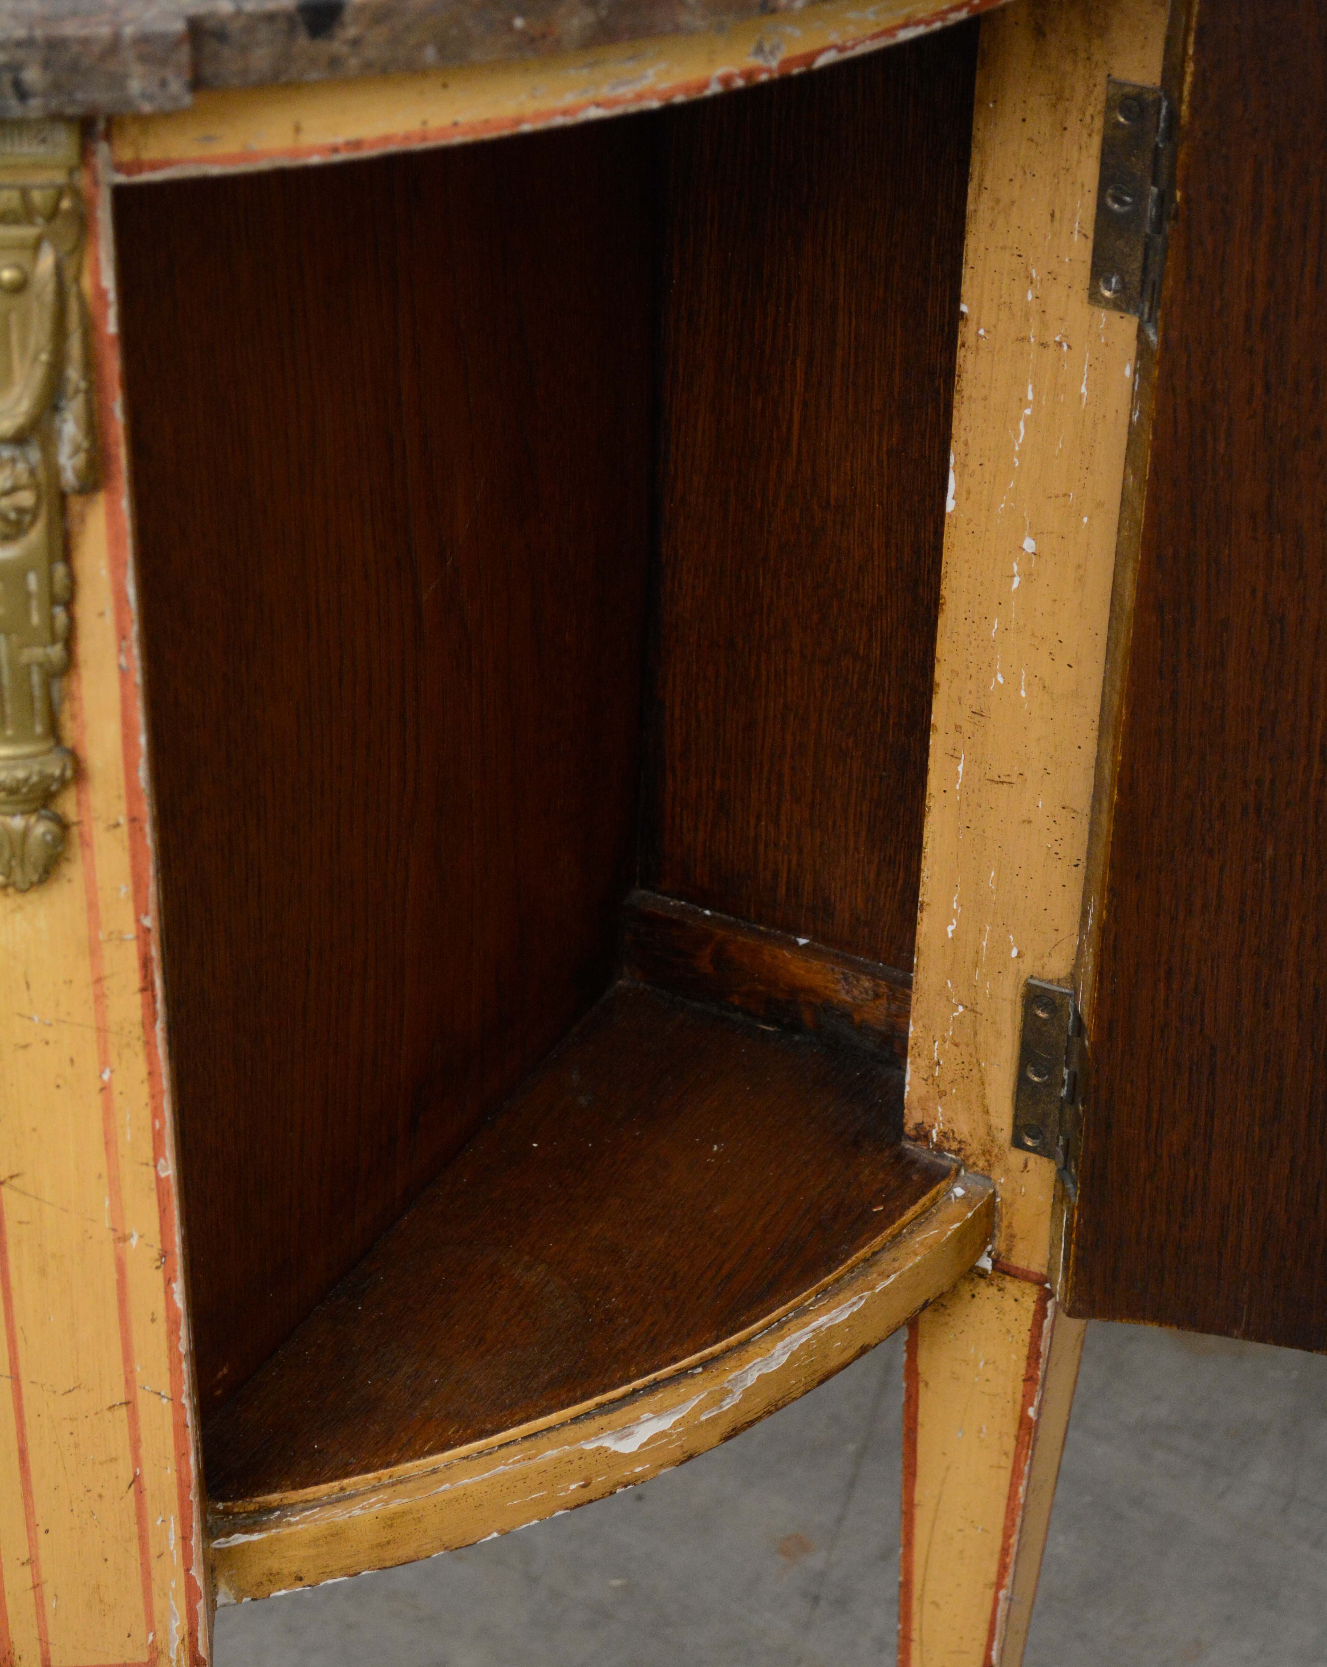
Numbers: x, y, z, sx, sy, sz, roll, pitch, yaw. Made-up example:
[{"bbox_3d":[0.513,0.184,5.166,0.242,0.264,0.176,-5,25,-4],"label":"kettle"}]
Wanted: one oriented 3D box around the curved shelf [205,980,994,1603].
[{"bbox_3d":[-0.015,0.174,1.294,0.175,0.034,0.340,16,35,22],"label":"curved shelf"}]

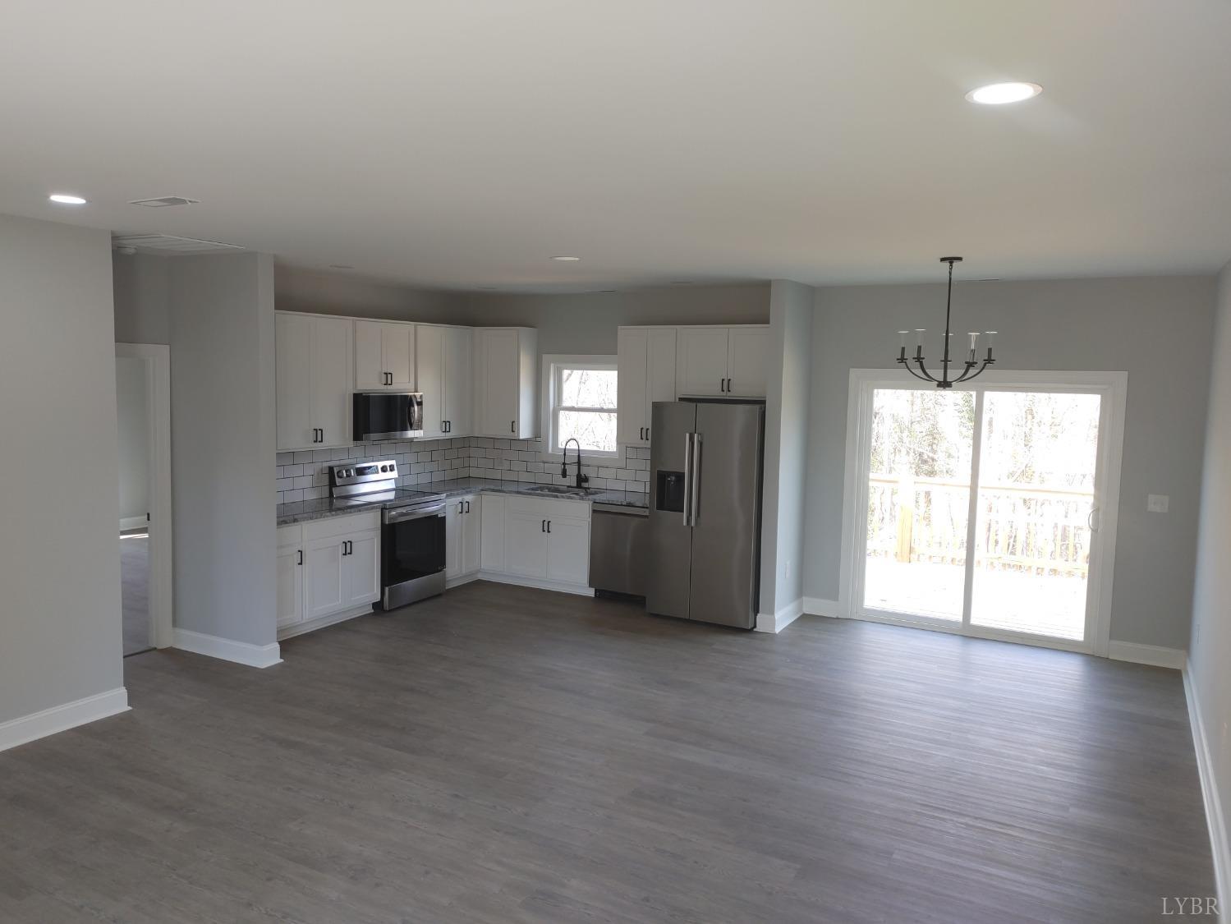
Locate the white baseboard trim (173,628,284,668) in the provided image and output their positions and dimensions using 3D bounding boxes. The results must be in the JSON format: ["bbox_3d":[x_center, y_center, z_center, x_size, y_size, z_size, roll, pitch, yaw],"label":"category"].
[{"bbox_3d":[-2.761,1.293,6.578,0.960,0.145,0.180,4,6,29],"label":"white baseboard trim"}]

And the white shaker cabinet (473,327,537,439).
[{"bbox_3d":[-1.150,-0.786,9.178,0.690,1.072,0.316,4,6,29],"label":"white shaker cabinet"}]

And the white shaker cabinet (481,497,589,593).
[{"bbox_3d":[-0.604,0.735,8.820,1.250,0.882,0.636,4,6,29],"label":"white shaker cabinet"}]

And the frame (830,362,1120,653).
[{"bbox_3d":[2.787,0.336,7.221,2.007,2.098,0.120,4,6,29],"label":"frame"}]

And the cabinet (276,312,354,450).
[{"bbox_3d":[-2.527,-0.640,7.479,0.305,1.072,0.820,4,6,29],"label":"cabinet"}]

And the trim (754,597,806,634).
[{"bbox_3d":[1.369,1.253,7.661,0.170,0.142,0.720,4,6,29],"label":"trim"}]

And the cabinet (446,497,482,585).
[{"bbox_3d":[-1.669,0.696,8.636,0.635,0.835,0.535,4,6,29],"label":"cabinet"}]

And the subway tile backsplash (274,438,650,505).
[{"bbox_3d":[-1.210,0.115,7.831,2.355,0.459,2.860,4,6,29],"label":"subway tile backsplash"}]

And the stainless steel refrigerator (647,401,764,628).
[{"bbox_3d":[0.876,0.403,7.772,0.913,1.795,0.870,4,6,29],"label":"stainless steel refrigerator"}]

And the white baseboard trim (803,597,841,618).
[{"bbox_3d":[1.754,1.240,7.861,0.307,0.140,0.026,4,6,29],"label":"white baseboard trim"}]

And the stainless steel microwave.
[{"bbox_3d":[-2.083,-0.400,8.160,0.420,0.415,0.760,4,6,29],"label":"stainless steel microwave"}]

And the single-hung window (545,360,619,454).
[{"bbox_3d":[-0.293,-0.502,8.831,0.875,0.980,0.100,4,6,29],"label":"single-hung window"}]

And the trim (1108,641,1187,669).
[{"bbox_3d":[3.821,1.382,6.648,0.476,0.130,0.018,4,6,29],"label":"trim"}]

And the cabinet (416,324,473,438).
[{"bbox_3d":[-1.706,-0.754,8.713,0.315,1.055,0.866,4,6,29],"label":"cabinet"}]

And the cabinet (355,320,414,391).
[{"bbox_3d":[-2.096,-0.914,7.982,0.315,0.608,0.761,4,6,29],"label":"cabinet"}]

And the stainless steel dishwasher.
[{"bbox_3d":[0.194,0.770,8.231,0.600,0.833,0.610,4,6,29],"label":"stainless steel dishwasher"}]

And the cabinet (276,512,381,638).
[{"bbox_3d":[-2.462,0.831,7.210,0.635,0.855,1.110,4,6,29],"label":"cabinet"}]

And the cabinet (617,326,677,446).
[{"bbox_3d":[0.342,-0.673,8.248,0.581,1.055,0.315,4,6,29],"label":"cabinet"}]

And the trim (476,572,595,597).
[{"bbox_3d":[-0.746,1.130,8.599,1.290,0.090,0.018,4,6,29],"label":"trim"}]

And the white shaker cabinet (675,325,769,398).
[{"bbox_3d":[1.005,-0.849,7.864,0.928,0.605,0.315,4,6,29],"label":"white shaker cabinet"}]

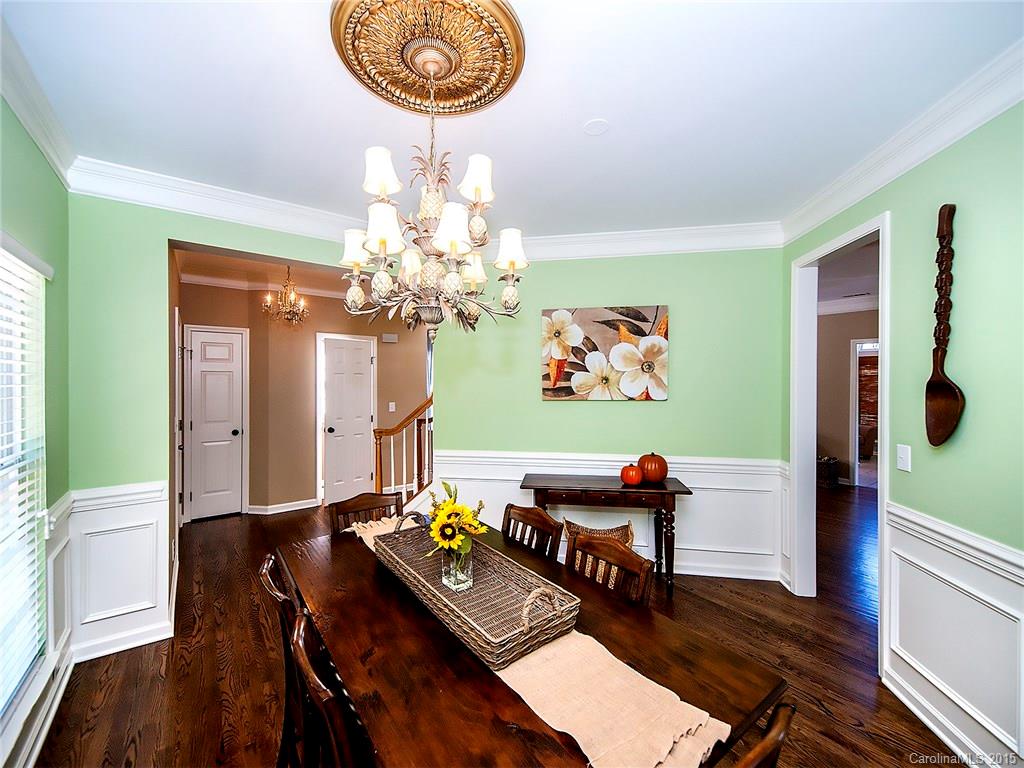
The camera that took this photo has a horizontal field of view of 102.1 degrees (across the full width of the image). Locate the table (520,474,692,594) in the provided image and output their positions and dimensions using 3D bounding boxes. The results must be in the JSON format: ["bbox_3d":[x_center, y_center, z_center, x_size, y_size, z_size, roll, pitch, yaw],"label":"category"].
[{"bbox_3d":[0.675,1.112,3.095,1.170,0.755,0.400,0,0,9],"label":"table"}]

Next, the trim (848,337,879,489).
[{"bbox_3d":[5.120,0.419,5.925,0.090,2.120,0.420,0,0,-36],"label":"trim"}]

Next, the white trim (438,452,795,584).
[{"bbox_3d":[0.677,1.029,3.314,2.710,0.915,0.060,0,0,9],"label":"white trim"}]

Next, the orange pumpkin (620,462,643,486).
[{"bbox_3d":[0.885,0.669,3.050,0.165,0.155,0.165,0,0,9],"label":"orange pumpkin"}]

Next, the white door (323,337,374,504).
[{"bbox_3d":[-2.104,0.464,5.329,0.618,2.045,0.050,0,0,-37],"label":"white door"}]

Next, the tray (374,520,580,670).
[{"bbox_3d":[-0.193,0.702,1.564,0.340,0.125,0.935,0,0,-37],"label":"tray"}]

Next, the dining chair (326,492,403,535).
[{"bbox_3d":[-0.674,1.064,2.124,0.430,0.900,0.500,0,0,-37],"label":"dining chair"}]

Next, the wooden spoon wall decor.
[{"bbox_3d":[1.792,-0.236,1.716,0.055,1.000,0.165,0,0,9],"label":"wooden spoon wall decor"}]

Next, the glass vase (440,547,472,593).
[{"bbox_3d":[-0.204,0.688,1.548,0.082,0.125,0.082,0,0,-37],"label":"glass vase"}]

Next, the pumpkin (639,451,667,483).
[{"bbox_3d":[1.082,0.636,3.165,0.217,0.222,0.217,0,0,8],"label":"pumpkin"}]

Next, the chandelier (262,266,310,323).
[{"bbox_3d":[-2.195,-0.866,4.030,0.430,0.560,0.430,0,0,-36],"label":"chandelier"}]

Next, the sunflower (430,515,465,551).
[{"bbox_3d":[-0.231,0.532,1.485,0.122,0.125,0.055,0,-16,-6],"label":"sunflower"}]

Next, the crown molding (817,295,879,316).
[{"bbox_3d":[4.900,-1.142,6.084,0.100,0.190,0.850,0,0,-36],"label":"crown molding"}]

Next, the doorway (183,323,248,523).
[{"bbox_3d":[-3.221,0.430,4.541,0.570,2.090,0.060,0,0,-36],"label":"doorway"}]

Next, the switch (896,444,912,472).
[{"bbox_3d":[1.852,0.352,1.960,0.012,0.118,0.077,0,0,9],"label":"switch"}]

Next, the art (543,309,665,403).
[{"bbox_3d":[0.745,-0.239,3.361,0.999,0.753,0.037,0,0,8],"label":"art"}]

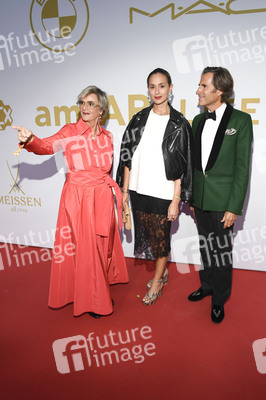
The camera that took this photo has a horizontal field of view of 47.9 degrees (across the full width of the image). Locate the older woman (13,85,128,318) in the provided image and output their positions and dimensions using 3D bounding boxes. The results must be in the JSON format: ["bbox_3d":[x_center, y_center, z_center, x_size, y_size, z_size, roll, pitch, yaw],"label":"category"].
[{"bbox_3d":[-0.410,0.021,2.277,0.750,1.700,0.520,-1,16,-2],"label":"older woman"}]

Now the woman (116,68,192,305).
[{"bbox_3d":[0.169,-0.062,2.360,0.570,1.800,0.380,4,16,15],"label":"woman"}]

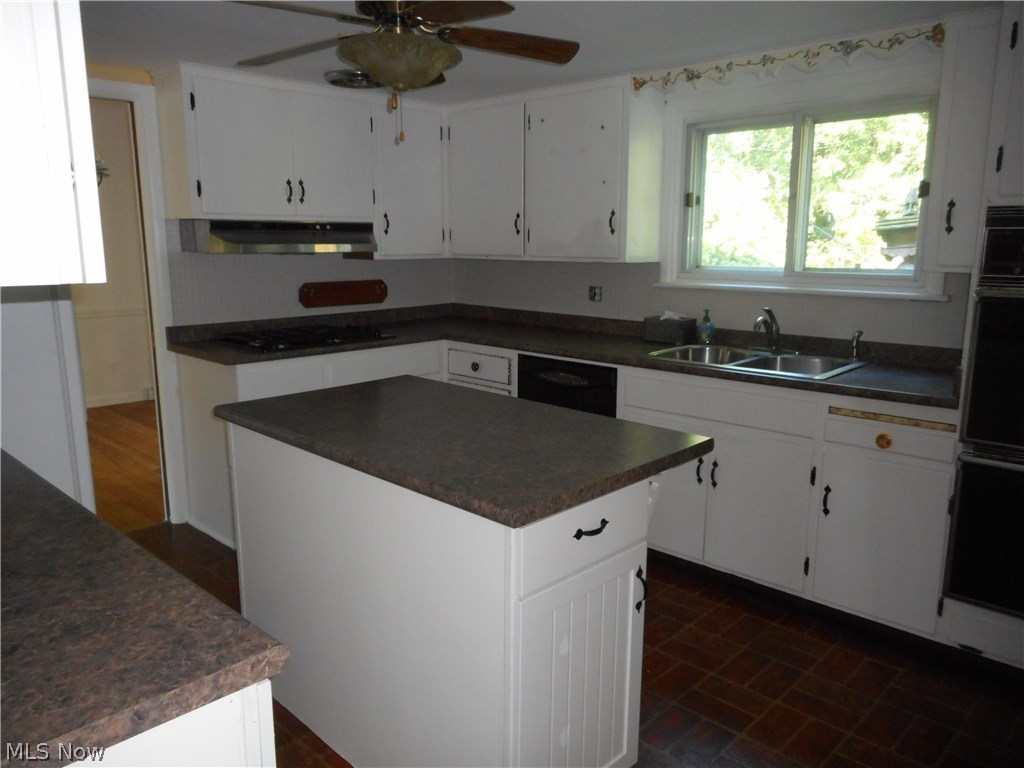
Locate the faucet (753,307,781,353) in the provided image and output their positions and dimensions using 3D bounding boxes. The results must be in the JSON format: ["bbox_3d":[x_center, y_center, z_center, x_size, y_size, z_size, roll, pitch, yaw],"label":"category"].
[{"bbox_3d":[1.137,-0.235,3.303,0.056,0.213,0.208,10,15,42],"label":"faucet"}]

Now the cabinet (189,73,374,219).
[{"bbox_3d":[-1.202,-1.157,3.723,0.301,0.663,0.995,10,15,42],"label":"cabinet"}]

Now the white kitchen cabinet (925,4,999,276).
[{"bbox_3d":[1.689,-0.844,2.661,0.233,0.860,0.307,10,15,42],"label":"white kitchen cabinet"}]

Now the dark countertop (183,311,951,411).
[{"bbox_3d":[0.098,-0.141,3.223,3.131,0.122,1.875,10,15,42],"label":"dark countertop"}]

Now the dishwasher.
[{"bbox_3d":[0.462,0.258,3.790,0.600,0.834,0.611,10,15,42],"label":"dishwasher"}]

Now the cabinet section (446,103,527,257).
[{"bbox_3d":[-0.052,-1.152,4.287,0.610,0.823,0.311,10,15,42],"label":"cabinet section"}]

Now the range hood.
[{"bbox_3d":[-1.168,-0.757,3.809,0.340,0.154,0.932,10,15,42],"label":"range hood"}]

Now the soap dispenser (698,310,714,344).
[{"bbox_3d":[0.946,-0.273,3.596,0.081,0.178,0.056,5,12,22],"label":"soap dispenser"}]

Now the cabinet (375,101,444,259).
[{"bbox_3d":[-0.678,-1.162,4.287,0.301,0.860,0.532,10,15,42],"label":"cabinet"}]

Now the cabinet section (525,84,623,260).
[{"bbox_3d":[0.401,-1.070,3.869,0.633,0.823,0.311,10,15,42],"label":"cabinet section"}]

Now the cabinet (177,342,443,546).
[{"bbox_3d":[-1.018,0.226,3.943,0.634,0.879,1.216,10,15,42],"label":"cabinet"}]

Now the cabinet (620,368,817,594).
[{"bbox_3d":[1.024,0.340,3.289,0.901,0.844,0.637,10,15,42],"label":"cabinet"}]

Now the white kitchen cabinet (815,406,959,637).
[{"bbox_3d":[1.504,0.426,2.844,0.426,0.844,0.637,10,15,42],"label":"white kitchen cabinet"}]

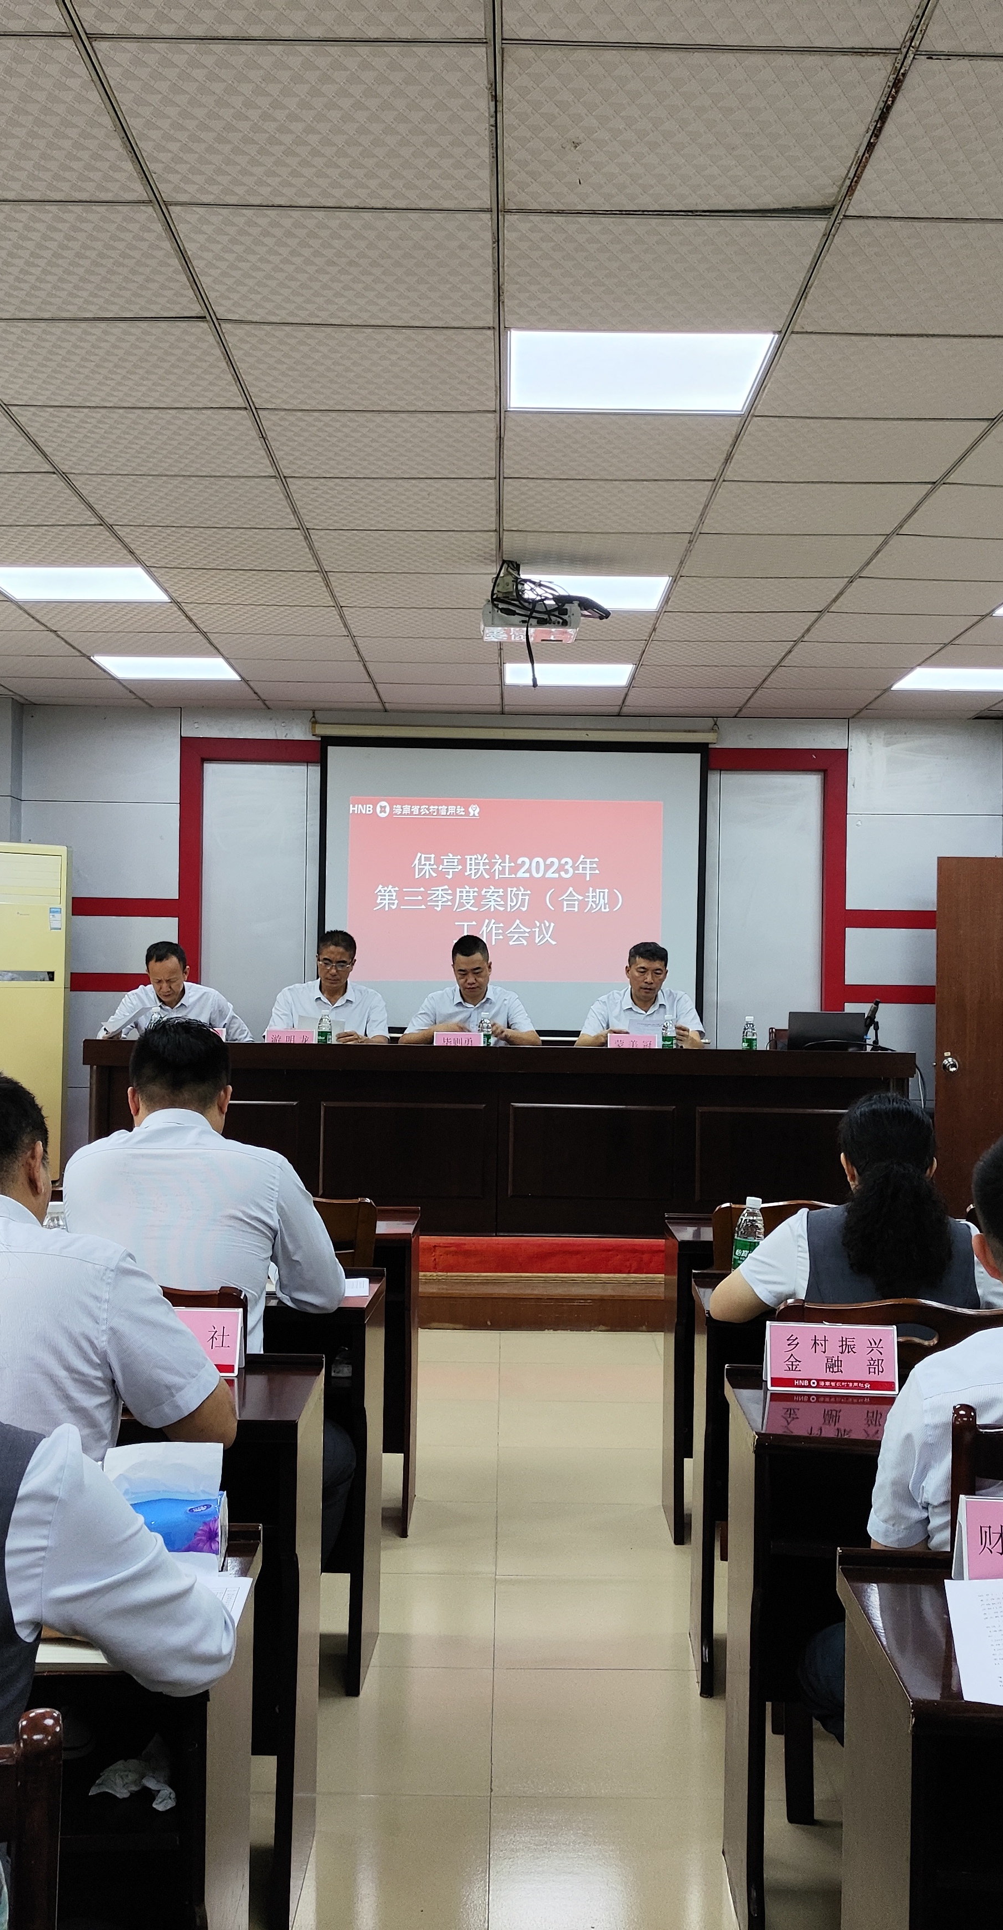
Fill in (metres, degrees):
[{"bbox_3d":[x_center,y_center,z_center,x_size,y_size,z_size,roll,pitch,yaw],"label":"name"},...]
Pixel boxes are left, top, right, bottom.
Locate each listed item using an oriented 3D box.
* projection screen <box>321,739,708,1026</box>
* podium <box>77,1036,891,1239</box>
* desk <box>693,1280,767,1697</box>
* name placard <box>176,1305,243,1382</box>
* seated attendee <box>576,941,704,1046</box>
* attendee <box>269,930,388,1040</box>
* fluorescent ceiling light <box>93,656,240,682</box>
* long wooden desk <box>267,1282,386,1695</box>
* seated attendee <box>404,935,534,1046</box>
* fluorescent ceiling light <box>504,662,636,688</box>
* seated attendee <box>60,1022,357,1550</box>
[{"bbox_3d":[0.055,-0.394,8.953,1.947,1.442,0.050,1,0,0],"label":"projection screen"},{"bbox_3d":[-0.013,0.767,8.080,3.630,0.830,0.600,1,0,0],"label":"podium"},{"bbox_3d":[1.347,1.109,3.818,1.850,0.806,0.360,1,0,0],"label":"desk"},{"bbox_3d":[-0.522,0.601,2.877,0.207,0.104,0.075,1,0,0],"label":"name placard"},{"bbox_3d":[0.635,0.539,8.214,0.560,1.302,0.650,1,0,0],"label":"seated attendee"},{"bbox_3d":[-0.829,0.502,8.497,0.570,1.330,0.800,1,0,0],"label":"attendee"},{"bbox_3d":[-1.495,-1.344,8.014,0.600,0.050,0.585,1,0,0],"label":"fluorescent ceiling light"},{"bbox_3d":[-1.197,1.063,3.786,1.850,0.806,0.360,1,0,0],"label":"long wooden desk"},{"bbox_3d":[-0.157,0.508,8.447,0.620,1.320,0.800,1,0,0],"label":"seated attendee"},{"bbox_3d":[0.304,-1.314,8.010,0.600,0.050,0.585,1,0,0],"label":"fluorescent ceiling light"},{"bbox_3d":[-0.545,0.769,3.370,0.540,1.300,0.700,1,0,0],"label":"seated attendee"}]

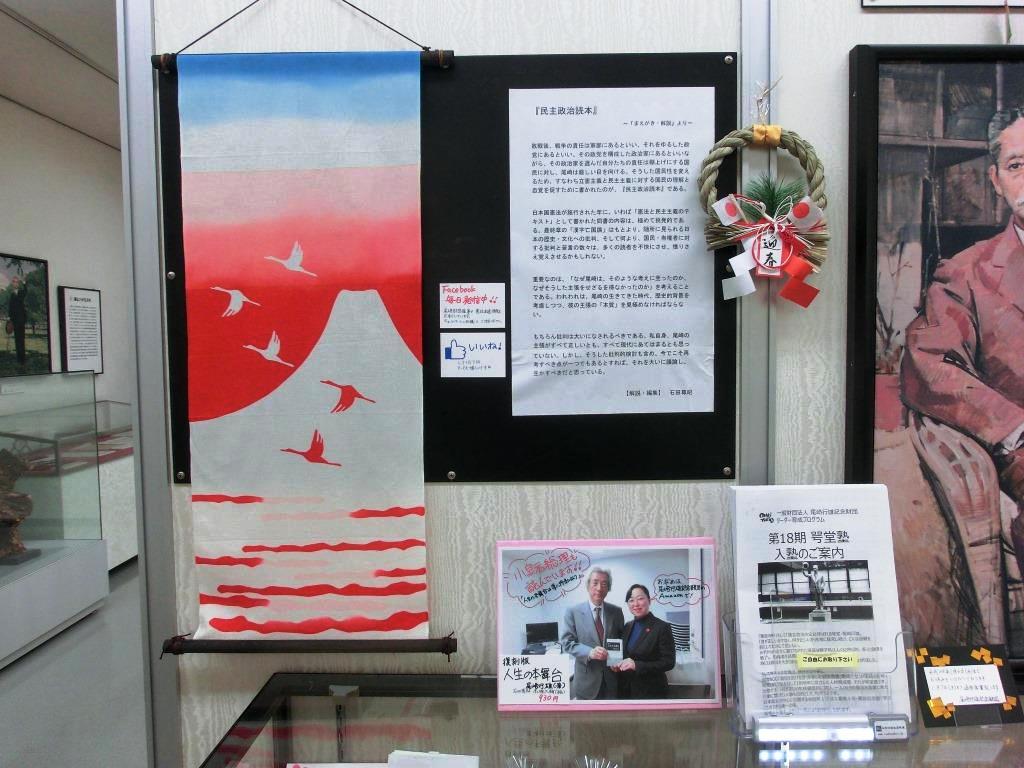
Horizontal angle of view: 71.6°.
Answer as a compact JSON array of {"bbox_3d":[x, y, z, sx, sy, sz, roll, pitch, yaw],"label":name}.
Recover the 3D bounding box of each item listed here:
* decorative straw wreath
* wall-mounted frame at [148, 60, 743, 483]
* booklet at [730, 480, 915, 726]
[{"bbox_3d":[0.350,-0.235,0.992,0.182,0.252,0.060,-1,3,1],"label":"decorative straw wreath"},{"bbox_3d":[-0.091,-0.164,1.031,0.832,0.618,0.015,-1,3,1],"label":"wall-mounted frame"},{"bbox_3d":[0.397,0.284,0.924,0.212,0.297,0.020,0,-8,-4],"label":"booklet"}]

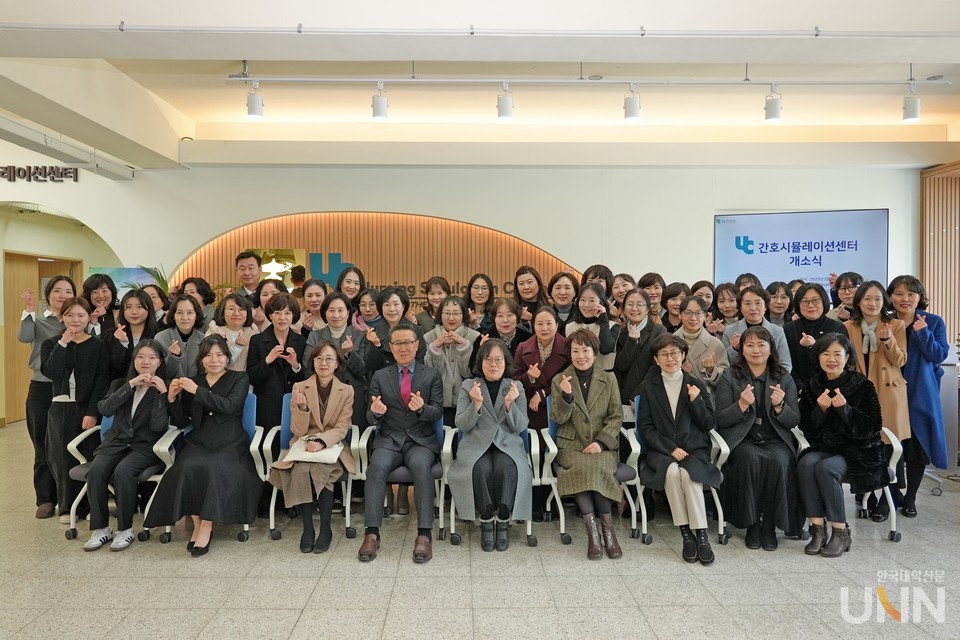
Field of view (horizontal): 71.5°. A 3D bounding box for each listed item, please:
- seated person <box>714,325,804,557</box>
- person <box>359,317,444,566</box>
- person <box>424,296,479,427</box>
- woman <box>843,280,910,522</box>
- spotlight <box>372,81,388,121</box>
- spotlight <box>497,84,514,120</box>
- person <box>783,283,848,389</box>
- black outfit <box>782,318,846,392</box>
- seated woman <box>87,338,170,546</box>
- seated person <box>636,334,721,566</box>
[{"bbox_3d":[1.814,0.729,4.405,0.540,1.315,0.720,1,3,12],"label":"seated person"},{"bbox_3d":[-0.495,0.719,4.314,0.540,1.345,0.800,0,3,-2],"label":"person"},{"bbox_3d":[-0.201,0.591,4.700,0.470,1.507,0.380,0,1,-2],"label":"person"},{"bbox_3d":[2.722,0.543,4.600,0.460,1.622,0.340,1,1,28],"label":"woman"},{"bbox_3d":[-0.696,-1.524,4.660,0.114,0.255,0.116,0,1,0],"label":"spotlight"},{"bbox_3d":[0.168,-1.442,4.400,0.115,0.244,0.105,0,1,1],"label":"spotlight"},{"bbox_3d":[2.464,0.546,4.905,0.500,1.644,0.370,0,1,17],"label":"person"},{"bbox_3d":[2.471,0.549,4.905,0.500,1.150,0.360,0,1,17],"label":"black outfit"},{"bbox_3d":[-2.283,0.775,4.277,0.480,1.235,0.720,0,1,-7],"label":"seated woman"},{"bbox_3d":[1.251,0.752,4.266,0.510,1.285,0.760,0,3,5],"label":"seated person"}]

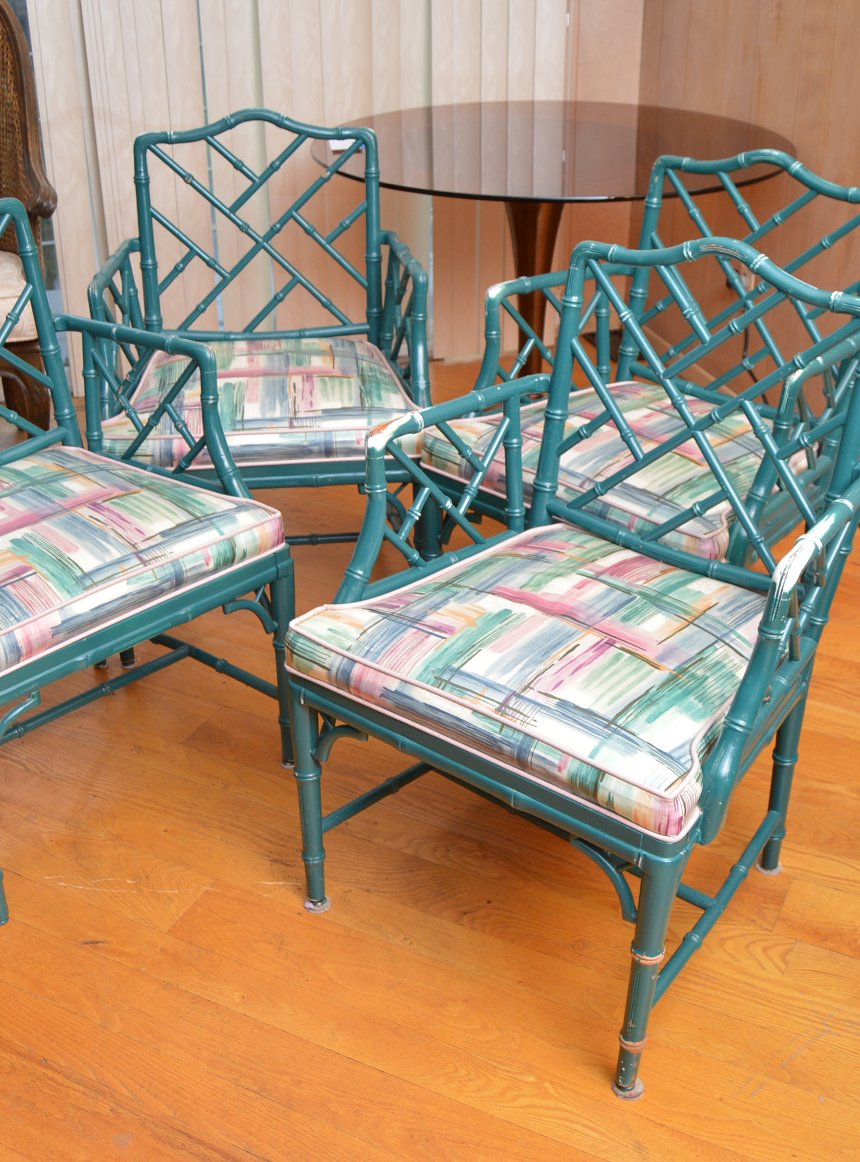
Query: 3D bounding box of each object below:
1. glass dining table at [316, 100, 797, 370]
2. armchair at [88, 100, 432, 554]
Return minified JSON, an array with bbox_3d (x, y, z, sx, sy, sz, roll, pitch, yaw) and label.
[{"bbox_3d":[0.312,-0.773,3.386,1.202,0.720,1.202,0,29,0],"label":"glass dining table"},{"bbox_3d":[-0.314,-0.390,2.516,0.616,0.905,0.578,-3,29,-5],"label":"armchair"}]

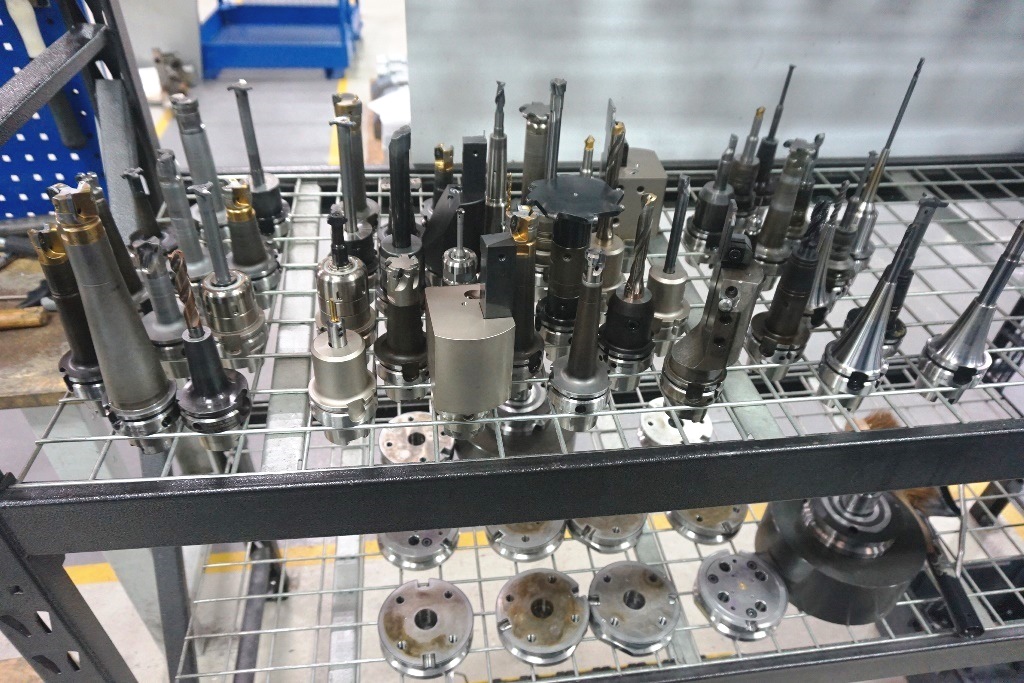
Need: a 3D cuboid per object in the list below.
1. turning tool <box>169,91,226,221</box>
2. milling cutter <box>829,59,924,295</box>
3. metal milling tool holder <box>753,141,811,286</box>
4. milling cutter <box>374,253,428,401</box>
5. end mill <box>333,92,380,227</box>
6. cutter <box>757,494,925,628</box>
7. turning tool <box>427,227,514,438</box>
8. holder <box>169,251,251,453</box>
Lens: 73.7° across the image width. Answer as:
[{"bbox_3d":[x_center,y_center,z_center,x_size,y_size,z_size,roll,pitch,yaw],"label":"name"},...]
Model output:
[{"bbox_3d":[-0.388,-0.205,0.870,0.063,0.208,0.063,-4,40,-7],"label":"turning tool"},{"bbox_3d":[0.456,-0.200,0.860,0.063,0.299,0.063,-4,40,-6],"label":"milling cutter"},{"bbox_3d":[0.331,-0.152,0.845,0.063,0.194,0.063,0,37,0],"label":"metal milling tool holder"},{"bbox_3d":[-0.112,-0.014,0.700,0.063,0.161,0.063,-1,41,-9],"label":"milling cutter"},{"bbox_3d":[-0.209,-0.215,0.899,0.063,0.209,0.063,-2,39,-8],"label":"end mill"},{"bbox_3d":[0.510,0.283,1.044,0.218,0.183,0.218,-3,41,-8],"label":"cutter"},{"bbox_3d":[-0.037,0.001,0.635,0.077,0.212,0.087,-4,39,-9],"label":"turning tool"},{"bbox_3d":[-0.278,0.011,0.617,0.063,0.212,0.063,0,41,-10],"label":"holder"}]

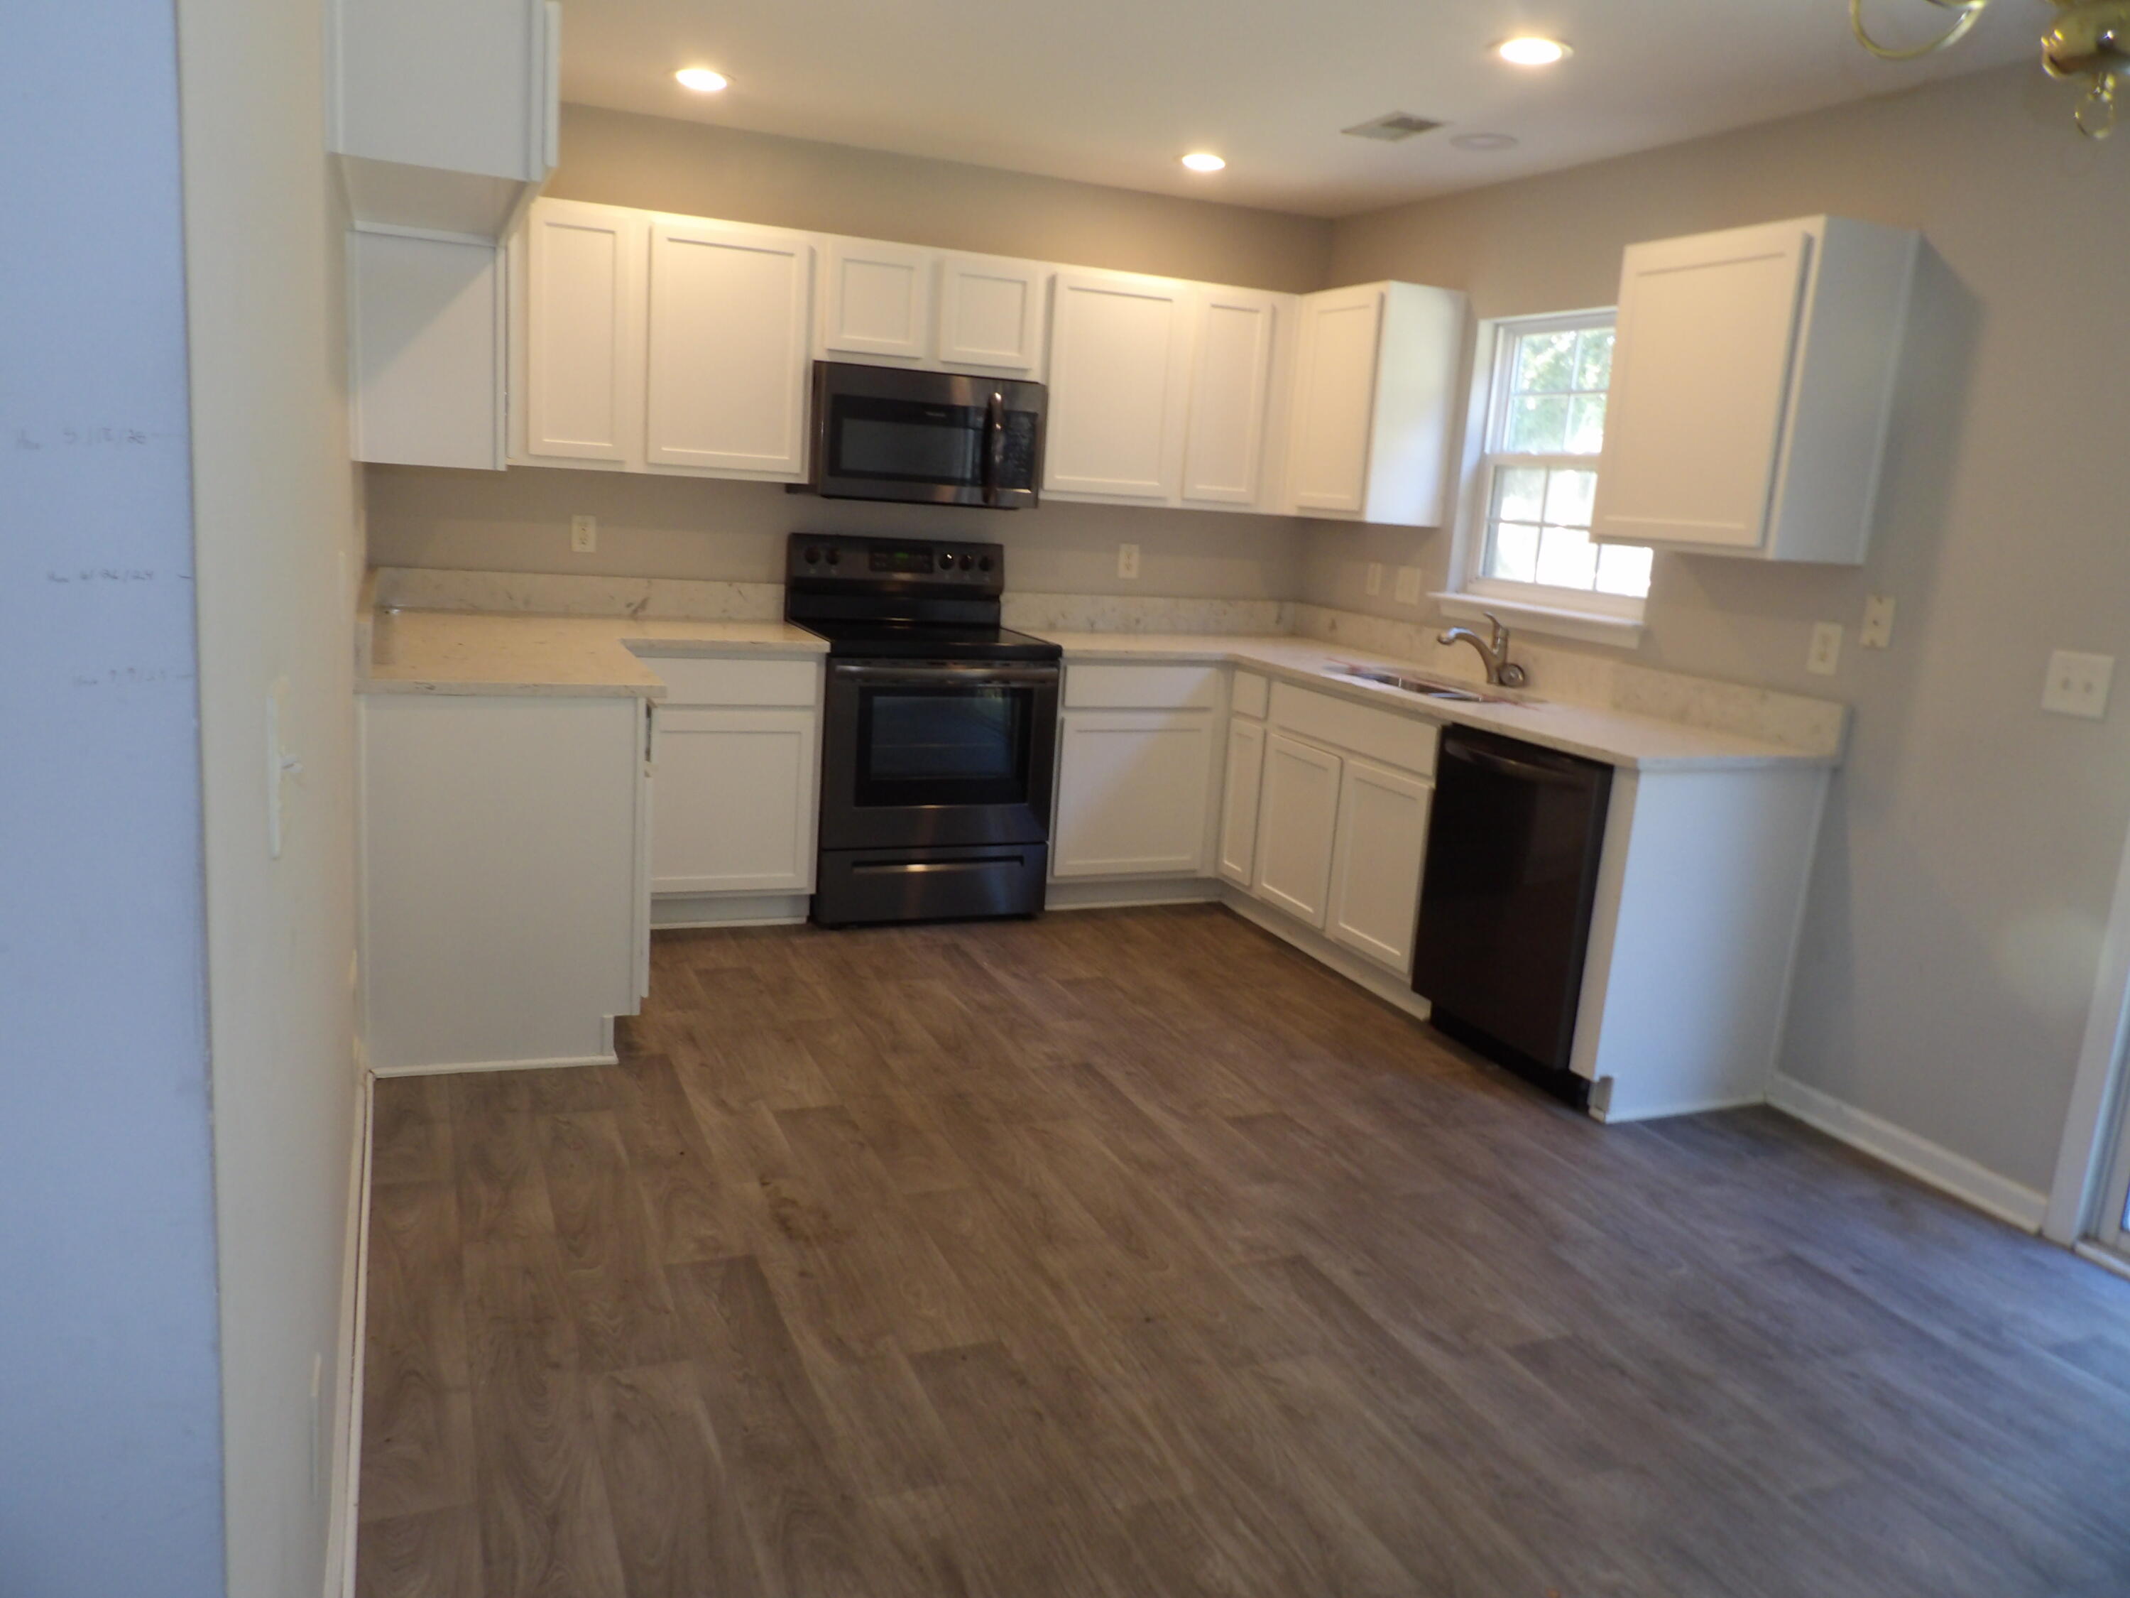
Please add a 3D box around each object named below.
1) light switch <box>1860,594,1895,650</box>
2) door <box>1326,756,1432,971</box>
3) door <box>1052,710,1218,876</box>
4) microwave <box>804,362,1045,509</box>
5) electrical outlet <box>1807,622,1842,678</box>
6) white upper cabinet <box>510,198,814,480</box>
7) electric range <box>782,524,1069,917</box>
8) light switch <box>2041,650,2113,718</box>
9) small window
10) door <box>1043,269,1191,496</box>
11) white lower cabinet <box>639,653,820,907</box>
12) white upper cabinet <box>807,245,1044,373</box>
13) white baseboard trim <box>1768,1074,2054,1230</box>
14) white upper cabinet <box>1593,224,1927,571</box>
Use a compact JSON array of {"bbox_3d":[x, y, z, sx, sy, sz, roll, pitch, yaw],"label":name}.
[{"bbox_3d":[1.929,-0.419,3.506,0.007,0.114,0.073,-1,13,-24],"label":"light switch"},{"bbox_3d":[0.911,0.188,4.288,0.020,0.545,0.405,-1,13,-23],"label":"door"},{"bbox_3d":[0.228,-0.014,4.988,0.546,0.546,0.020,-1,13,-23],"label":"door"},{"bbox_3d":[-0.478,-1.179,4.838,0.750,0.405,0.415,-1,13,-23],"label":"microwave"},{"bbox_3d":[1.871,-0.370,3.639,0.007,0.116,0.074,-1,13,-24],"label":"electrical outlet"},{"bbox_3d":[-1.249,-1.370,4.509,0.902,0.748,0.322,-1,13,-23],"label":"white upper cabinet"},{"bbox_3d":[-0.485,-0.233,4.905,0.762,1.200,0.675,-1,13,-23],"label":"electric range"},{"bbox_3d":[2.117,-0.241,3.088,0.007,0.123,0.124,-1,13,-24],"label":"light switch"},{"bbox_3d":[1.528,-1.020,4.491,0.100,0.880,0.880,-1,13,-24],"label":"small window"},{"bbox_3d":[0.183,-1.379,4.985,0.511,0.691,0.020,-1,13,-23],"label":"door"},{"bbox_3d":[-1.132,-0.124,4.684,0.582,0.773,0.630,-1,13,-24],"label":"white lower cabinet"},{"bbox_3d":[-0.467,-1.571,4.798,0.768,0.376,0.322,-1,13,-23],"label":"white upper cabinet"},{"bbox_3d":[1.935,0.812,3.454,0.016,0.095,0.713,-1,13,-23],"label":"white baseboard trim"},{"bbox_3d":[1.651,-0.982,3.627,0.322,0.748,0.602,-1,13,-23],"label":"white upper cabinet"}]

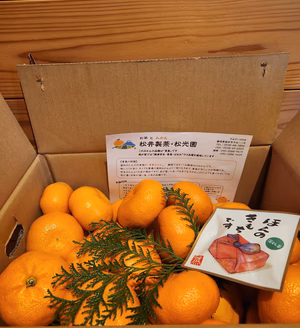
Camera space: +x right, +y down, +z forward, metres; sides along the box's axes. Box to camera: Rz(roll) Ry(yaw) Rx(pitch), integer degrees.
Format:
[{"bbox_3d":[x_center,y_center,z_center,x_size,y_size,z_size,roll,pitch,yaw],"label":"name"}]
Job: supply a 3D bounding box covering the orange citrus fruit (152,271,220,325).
[{"bbox_3d":[0.036,0.131,0.257,0.066,0.054,0.066,-24,22,7],"label":"orange citrus fruit"}]

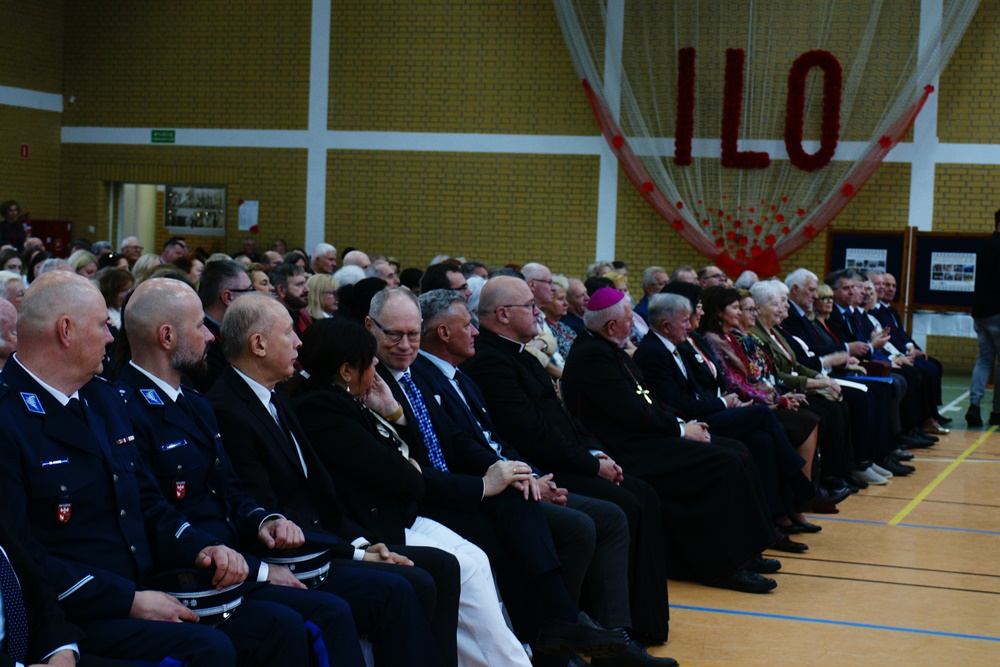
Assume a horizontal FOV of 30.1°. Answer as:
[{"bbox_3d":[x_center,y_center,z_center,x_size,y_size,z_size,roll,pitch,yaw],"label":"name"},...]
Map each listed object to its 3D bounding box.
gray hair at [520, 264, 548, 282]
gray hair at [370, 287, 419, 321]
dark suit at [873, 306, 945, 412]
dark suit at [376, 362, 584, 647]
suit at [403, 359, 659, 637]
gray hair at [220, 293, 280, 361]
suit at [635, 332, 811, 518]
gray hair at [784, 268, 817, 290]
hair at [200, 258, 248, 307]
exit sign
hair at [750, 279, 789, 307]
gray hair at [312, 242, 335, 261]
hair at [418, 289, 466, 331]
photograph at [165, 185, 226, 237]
[{"bbox_3d":[0.195,-0.329,10.200,0.135,0.130,0.155,3,3,20],"label":"gray hair"},{"bbox_3d":[-0.353,-0.086,6.120,0.165,0.140,0.190,1,10,-12],"label":"gray hair"},{"bbox_3d":[3.595,0.218,16.567,0.720,0.950,0.520,3,3,19],"label":"dark suit"},{"bbox_3d":[-0.095,0.593,6.062,0.780,0.980,0.530,4,3,29],"label":"dark suit"},{"bbox_3d":[0.067,0.568,6.503,0.810,0.980,0.530,3,3,19],"label":"suit"},{"bbox_3d":[-0.670,-0.019,5.000,0.155,0.185,0.160,2,2,0],"label":"gray hair"},{"bbox_3d":[1.085,0.462,9.270,0.860,0.960,0.520,3,3,19],"label":"suit"},{"bbox_3d":[1.811,-0.322,11.200,0.160,0.145,0.165,4,3,28],"label":"gray hair"},{"bbox_3d":[-1.014,-0.184,6.800,0.165,0.175,0.160,2,2,-4],"label":"hair"},{"bbox_3d":[-4.806,-2.800,26.602,0.380,0.178,0.020,3,3,19],"label":"exit sign"},{"bbox_3d":[1.515,-0.231,10.500,0.190,0.165,0.180,4,3,38],"label":"hair"},{"bbox_3d":[-1.371,-0.631,14.500,0.165,0.155,0.160,3,3,20],"label":"gray hair"},{"bbox_3d":[-0.195,-0.080,6.300,0.150,0.150,0.165,3,3,10],"label":"hair"},{"bbox_3d":[-5.235,-2.115,32.000,1.200,0.900,0.120,3,3,19],"label":"photograph"}]

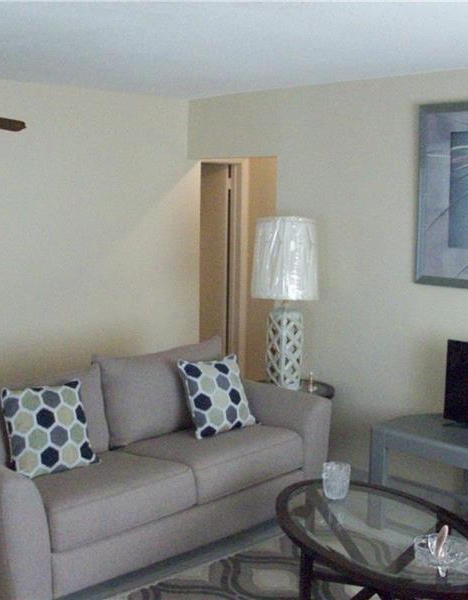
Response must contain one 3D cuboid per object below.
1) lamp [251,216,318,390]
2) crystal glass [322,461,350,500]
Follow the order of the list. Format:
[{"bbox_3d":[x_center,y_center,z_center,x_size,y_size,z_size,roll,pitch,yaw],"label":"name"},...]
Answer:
[{"bbox_3d":[0.311,0.021,4.661,0.393,1.010,0.393,1,8,0],"label":"lamp"},{"bbox_3d":[0.445,0.782,3.394,0.117,0.136,0.117,1,8,0],"label":"crystal glass"}]

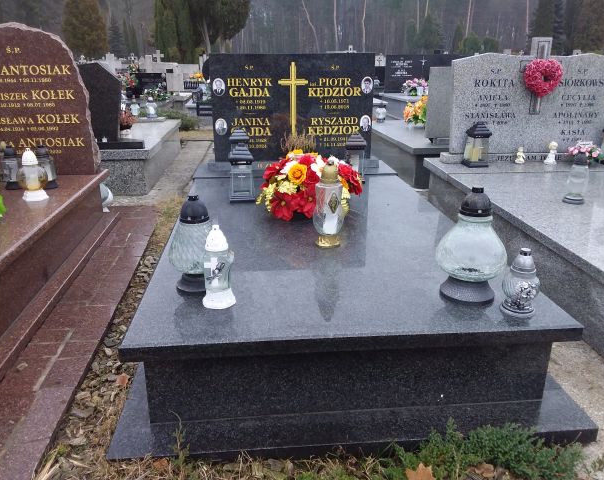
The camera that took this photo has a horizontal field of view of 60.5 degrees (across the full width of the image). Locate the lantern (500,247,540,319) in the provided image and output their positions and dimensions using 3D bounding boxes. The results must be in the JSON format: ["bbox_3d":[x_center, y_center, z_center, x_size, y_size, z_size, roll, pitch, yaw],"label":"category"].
[{"bbox_3d":[0.693,0.128,1.628,0.109,0.211,0.109,-1,20,-5],"label":"lantern"}]

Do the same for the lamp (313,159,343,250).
[{"bbox_3d":[0.116,-0.154,2.178,0.134,0.361,0.134,-1,20,-5],"label":"lamp"}]

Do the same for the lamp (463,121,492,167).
[{"bbox_3d":[1.107,-0.601,3.273,0.133,0.266,0.133,-2,20,-5],"label":"lamp"}]

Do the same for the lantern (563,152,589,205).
[{"bbox_3d":[1.331,-0.303,2.502,0.112,0.229,0.112,-2,20,-5],"label":"lantern"}]

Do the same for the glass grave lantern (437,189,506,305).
[{"bbox_3d":[0.573,0.007,1.731,0.228,0.366,0.228,-1,20,-5],"label":"glass grave lantern"}]

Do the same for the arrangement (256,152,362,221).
[{"bbox_3d":[0.040,-0.320,2.755,0.565,0.280,0.420,-1,20,-5],"label":"arrangement"}]

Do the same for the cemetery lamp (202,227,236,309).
[{"bbox_3d":[-0.234,0.070,1.440,0.102,0.228,0.102,-2,20,-5],"label":"cemetery lamp"}]

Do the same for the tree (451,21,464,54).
[{"bbox_3d":[9.243,-11.414,30.667,0.840,2.930,0.840,-1,20,-5],"label":"tree"}]

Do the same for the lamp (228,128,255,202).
[{"bbox_3d":[-0.333,-0.397,2.861,0.131,0.347,0.131,-1,20,-5],"label":"lamp"}]

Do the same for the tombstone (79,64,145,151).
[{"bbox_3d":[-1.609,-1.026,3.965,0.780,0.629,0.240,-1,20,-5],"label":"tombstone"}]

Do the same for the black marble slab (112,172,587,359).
[{"bbox_3d":[0.062,-0.043,2.149,1.180,0.038,1.812,-2,20,-5],"label":"black marble slab"}]

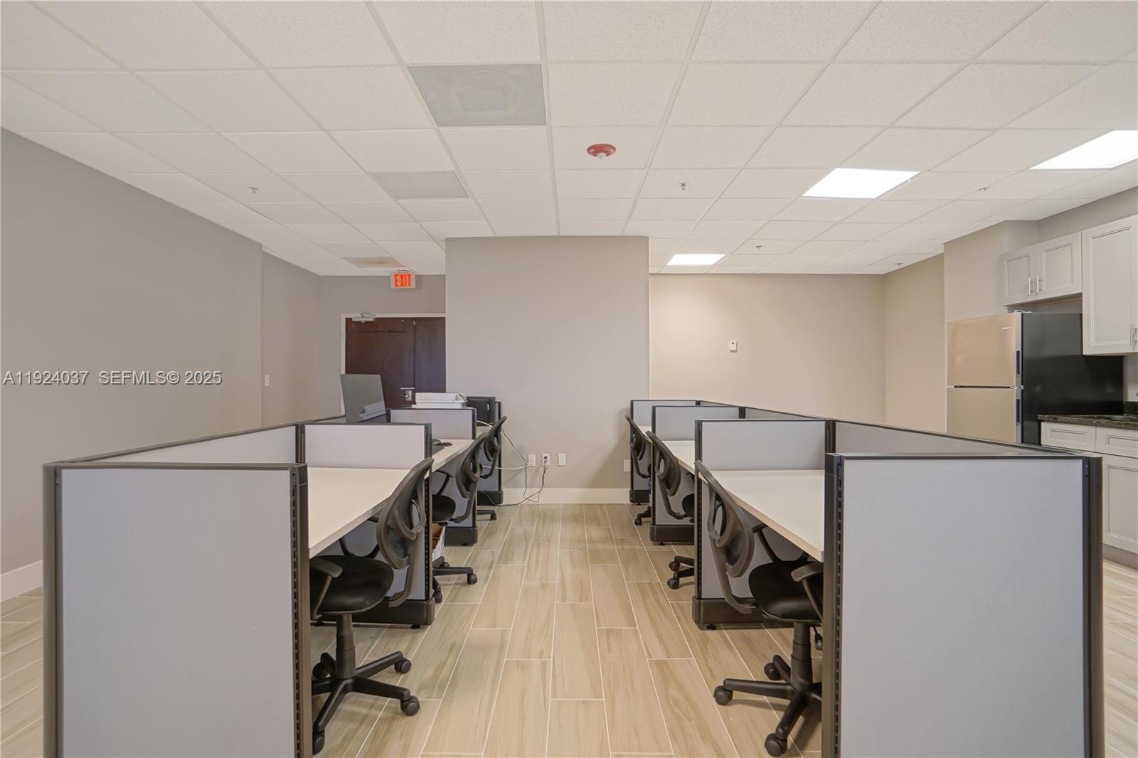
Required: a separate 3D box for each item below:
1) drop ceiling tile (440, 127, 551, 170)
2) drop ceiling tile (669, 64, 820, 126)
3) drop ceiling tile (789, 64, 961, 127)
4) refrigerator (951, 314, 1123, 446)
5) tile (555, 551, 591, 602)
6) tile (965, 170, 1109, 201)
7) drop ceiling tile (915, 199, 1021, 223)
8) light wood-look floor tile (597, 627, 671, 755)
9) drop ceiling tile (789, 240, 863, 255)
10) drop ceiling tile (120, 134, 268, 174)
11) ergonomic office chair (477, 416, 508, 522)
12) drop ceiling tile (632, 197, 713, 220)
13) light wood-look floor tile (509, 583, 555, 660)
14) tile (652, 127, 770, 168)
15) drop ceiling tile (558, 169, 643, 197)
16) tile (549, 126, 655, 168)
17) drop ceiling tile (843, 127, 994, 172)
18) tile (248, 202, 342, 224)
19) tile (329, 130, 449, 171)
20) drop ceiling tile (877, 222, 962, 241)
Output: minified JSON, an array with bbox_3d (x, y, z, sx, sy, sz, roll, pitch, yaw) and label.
[{"bbox_3d":[-0.415,-1.396,3.082,0.615,0.018,0.570,0,0,0],"label":"drop ceiling tile"},{"bbox_3d":[0.869,-1.459,2.614,0.630,0.020,0.595,0,0,0],"label":"drop ceiling tile"},{"bbox_3d":[1.450,-1.395,2.490,0.605,0.020,0.550,0,0,0],"label":"drop ceiling tile"},{"bbox_3d":[3.870,0.360,4.254,0.839,1.751,0.680,0,0,0],"label":"refrigerator"},{"bbox_3d":[0.030,1.241,3.212,0.206,0.010,0.839,0,0,0],"label":"tile"},{"bbox_3d":[3.369,-1.418,3.714,0.620,0.020,0.580,0,0,0],"label":"tile"},{"bbox_3d":[3.363,-1.424,4.250,0.618,0.020,0.576,0,0,0],"label":"drop ceiling tile"},{"bbox_3d":[0.242,1.249,2.103,0.207,0.010,0.846,0,0,0],"label":"light wood-look floor tile"},{"bbox_3d":[2.720,-1.404,5.321,0.614,0.020,0.557,0,0,1],"label":"drop ceiling tile"},{"bbox_3d":[-2.266,-1.384,3.102,0.615,0.018,0.570,0,0,0],"label":"drop ceiling tile"},{"bbox_3d":[-0.880,0.815,4.460,0.670,0.950,0.600,0,0,0],"label":"ergonomic office chair"},{"bbox_3d":[0.844,-1.403,4.212,0.614,0.020,0.557,0,0,1],"label":"drop ceiling tile"},{"bbox_3d":[-0.180,1.269,2.708,0.205,0.010,0.840,0,0,0],"label":"light wood-look floor tile"},{"bbox_3d":[0.872,-1.457,3.199,0.630,0.020,0.595,0,0,0],"label":"tile"},{"bbox_3d":[0.217,-1.403,3.655,0.614,0.020,0.557,0,0,1],"label":"drop ceiling tile"},{"bbox_3d":[0.213,-1.417,3.123,0.618,0.020,0.576,0,0,0],"label":"tile"},{"bbox_3d":[2.088,-1.411,3.092,0.615,0.018,0.570,0,0,0],"label":"drop ceiling tile"},{"bbox_3d":[-2.266,-1.388,4.216,0.615,0.018,0.570,0,0,0],"label":"tile"},{"bbox_3d":[-1.037,-1.387,3.071,0.605,0.020,0.550,0,0,0],"label":"tile"},{"bbox_3d":[3.337,-1.408,4.752,0.614,0.020,0.557,0,0,1],"label":"drop ceiling tile"}]

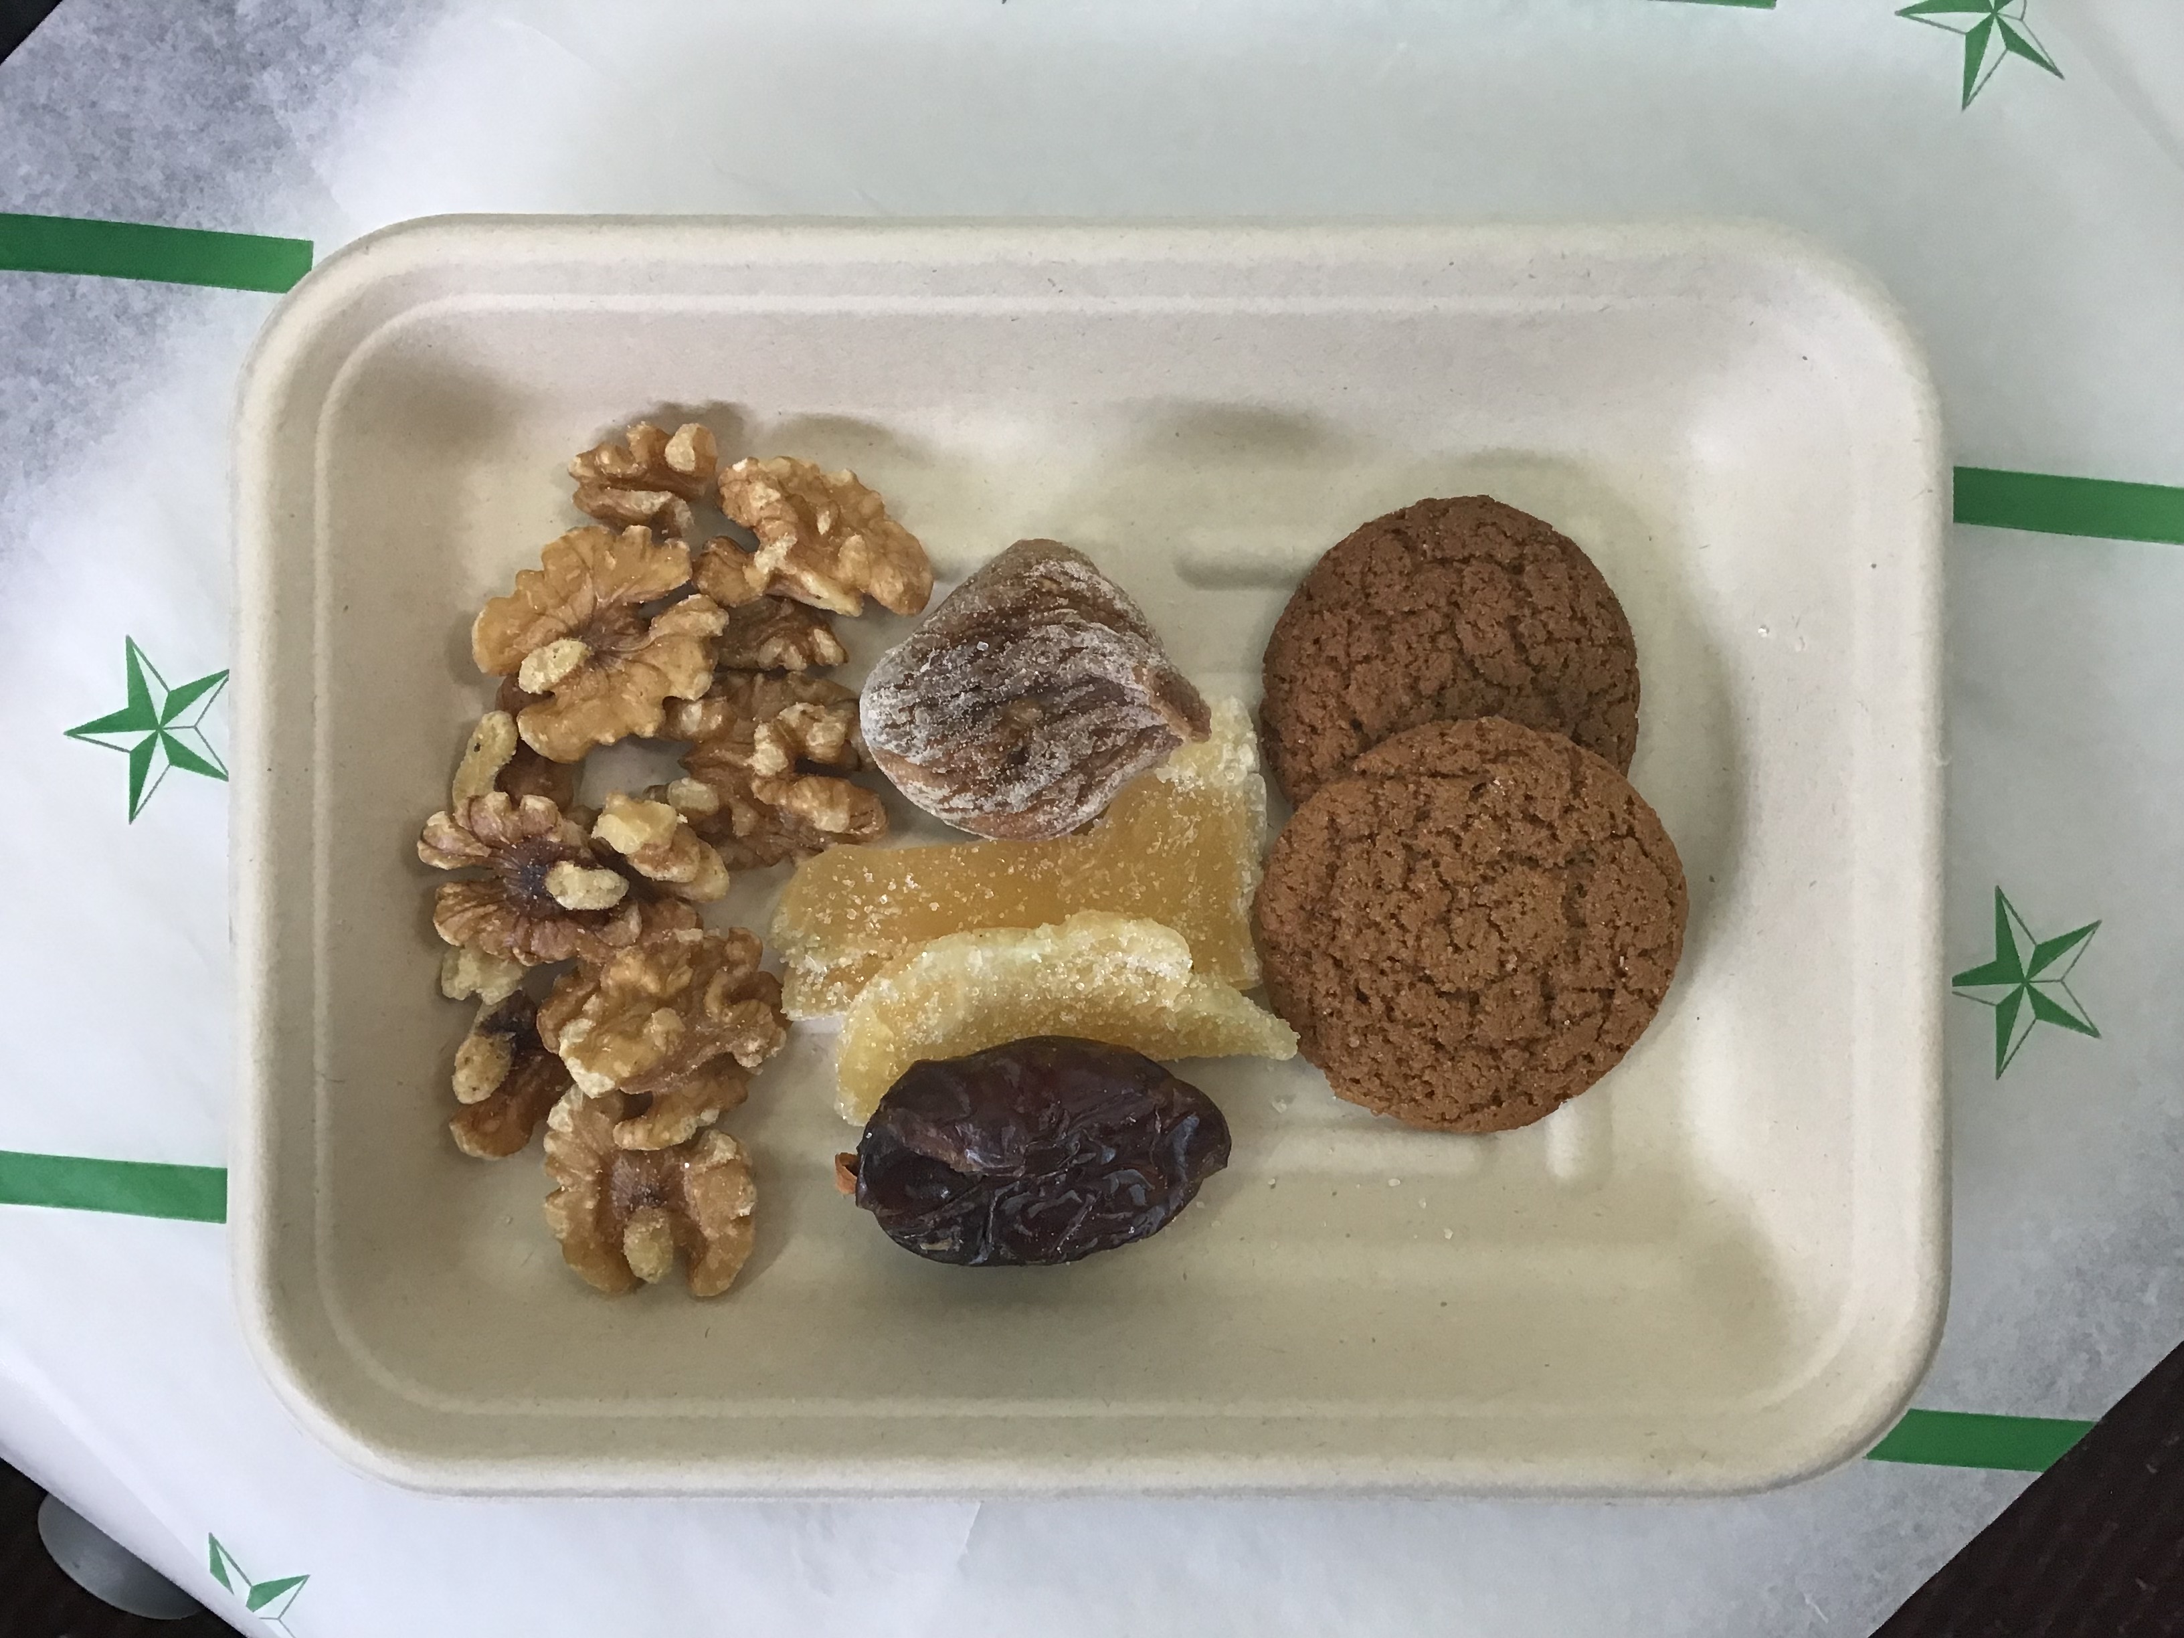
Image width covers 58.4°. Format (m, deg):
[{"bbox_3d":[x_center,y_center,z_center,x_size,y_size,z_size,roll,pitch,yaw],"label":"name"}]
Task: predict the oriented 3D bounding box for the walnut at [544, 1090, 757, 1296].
[{"bbox_3d":[-0.056,0.047,0.249,0.027,0.016,0.028,3,89,0],"label":"walnut"}]

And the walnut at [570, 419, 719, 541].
[{"bbox_3d":[-0.057,-0.043,0.249,0.019,0.015,0.017,-12,89,0],"label":"walnut"}]

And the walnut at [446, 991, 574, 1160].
[{"bbox_3d":[-0.072,0.032,0.250,0.022,0.015,0.024,37,89,1],"label":"walnut"}]

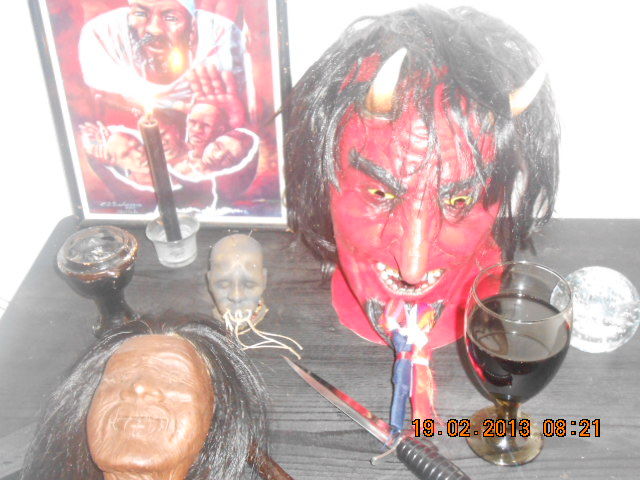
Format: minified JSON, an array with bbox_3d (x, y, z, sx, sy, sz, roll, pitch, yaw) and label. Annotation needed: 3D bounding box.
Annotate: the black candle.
[{"bbox_3d":[-0.169,-0.057,0.875,0.018,0.170,0.018,-11,37,-10],"label":"black candle"}]

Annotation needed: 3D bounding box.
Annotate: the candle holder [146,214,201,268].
[{"bbox_3d":[-0.163,0.002,0.917,0.058,0.041,0.058,-11,37,-10],"label":"candle holder"}]

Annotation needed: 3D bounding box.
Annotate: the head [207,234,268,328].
[{"bbox_3d":[-0.083,0.041,0.817,0.059,0.088,0.069,-8,36,-6],"label":"head"}]

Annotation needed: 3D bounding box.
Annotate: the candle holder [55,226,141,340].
[{"bbox_3d":[-0.213,0.044,0.814,0.075,0.099,0.075,-15,38,-15],"label":"candle holder"}]

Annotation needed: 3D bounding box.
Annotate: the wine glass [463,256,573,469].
[{"bbox_3d":[0.154,0.103,0.651,0.080,0.160,0.080,7,38,14],"label":"wine glass"}]

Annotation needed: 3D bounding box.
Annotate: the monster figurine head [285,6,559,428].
[{"bbox_3d":[0.096,-0.055,0.753,0.245,0.300,0.280,5,37,12],"label":"monster figurine head"}]

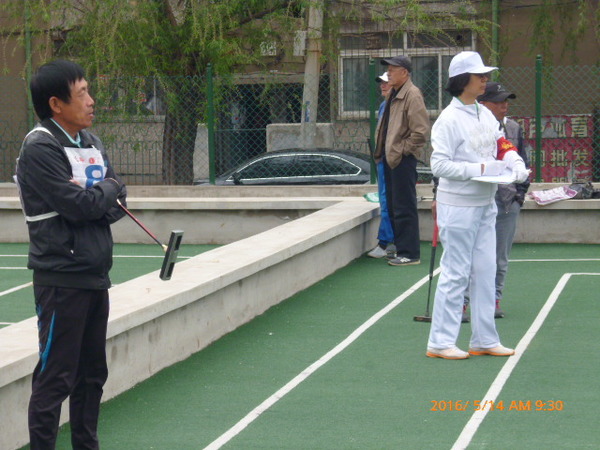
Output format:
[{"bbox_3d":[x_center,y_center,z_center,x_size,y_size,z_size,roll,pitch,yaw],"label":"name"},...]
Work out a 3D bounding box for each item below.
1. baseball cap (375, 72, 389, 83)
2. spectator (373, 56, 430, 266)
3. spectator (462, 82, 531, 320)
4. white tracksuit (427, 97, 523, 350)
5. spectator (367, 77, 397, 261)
[{"bbox_3d":[0.776,-1.270,15.844,0.265,0.116,0.180,-3,5,-22],"label":"baseball cap"},{"bbox_3d":[0.848,-0.548,15.356,0.380,1.714,0.500,-3,5,-25],"label":"spectator"},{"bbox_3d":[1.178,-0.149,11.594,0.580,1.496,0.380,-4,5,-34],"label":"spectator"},{"bbox_3d":[0.953,-0.005,10.067,0.440,1.396,0.480,1,5,24],"label":"white tracksuit"},{"bbox_3d":[0.766,-0.529,15.905,0.360,1.594,0.470,-3,5,-25],"label":"spectator"}]

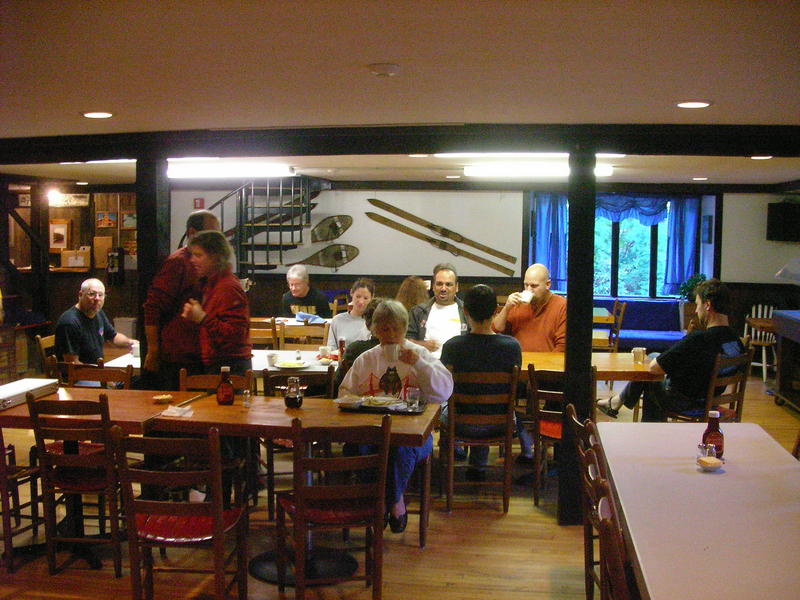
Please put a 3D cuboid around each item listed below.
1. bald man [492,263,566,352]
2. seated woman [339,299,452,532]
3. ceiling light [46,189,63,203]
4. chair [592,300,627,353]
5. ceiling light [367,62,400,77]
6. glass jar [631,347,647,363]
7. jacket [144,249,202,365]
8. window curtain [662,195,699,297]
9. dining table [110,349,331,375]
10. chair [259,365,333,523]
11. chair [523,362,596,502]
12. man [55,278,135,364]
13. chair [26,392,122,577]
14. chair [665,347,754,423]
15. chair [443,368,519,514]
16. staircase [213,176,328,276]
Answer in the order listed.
[{"bbox_3d":[0.997,0.433,6.660,0.620,1.410,0.780,2,5,14],"label":"bald man"},{"bbox_3d":[-0.016,0.642,4.760,0.600,1.280,0.700,1,5,6],"label":"seated woman"},{"bbox_3d":[-4.406,-1.333,11.200,0.180,0.170,0.180,1,5,6],"label":"ceiling light"},{"bbox_3d":[2.184,0.475,9.493,0.470,0.870,0.440,1,5,5],"label":"chair"},{"bbox_3d":[-0.057,-0.790,3.048,0.120,0.040,0.120,1,5,0],"label":"ceiling light"},{"bbox_3d":[1.673,0.378,6.142,0.098,0.105,0.098,1,5,10],"label":"glass jar"},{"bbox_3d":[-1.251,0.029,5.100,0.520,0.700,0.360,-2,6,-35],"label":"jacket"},{"bbox_3d":[3.441,-0.675,10.710,0.443,1.230,0.120,1,5,8],"label":"window curtain"},{"bbox_3d":[-1.033,0.788,6.120,1.720,0.750,0.880,1,5,4],"label":"dining table"},{"bbox_3d":[-0.649,0.796,5.256,0.440,0.850,0.420,-1,6,-21],"label":"chair"},{"bbox_3d":[0.950,0.784,5.127,0.440,0.870,0.470,2,5,12],"label":"chair"},{"bbox_3d":[-1.927,0.492,5.779,0.780,1.270,0.570,3,5,22],"label":"man"},{"bbox_3d":[-1.441,0.833,4.101,0.440,0.870,0.470,1,5,3],"label":"chair"},{"bbox_3d":[2.030,0.745,5.795,0.440,0.870,0.470,-3,6,-41],"label":"chair"},{"bbox_3d":[0.455,0.777,5.127,0.440,0.870,0.470,0,5,-4],"label":"chair"},{"bbox_3d":[-1.785,-0.335,10.222,1.450,2.180,1.450,1,5,8],"label":"staircase"}]

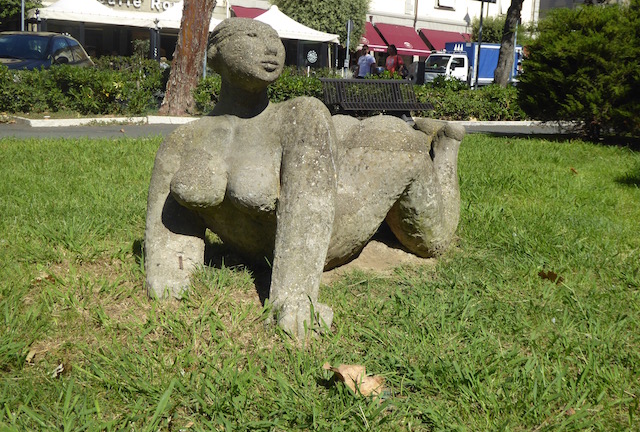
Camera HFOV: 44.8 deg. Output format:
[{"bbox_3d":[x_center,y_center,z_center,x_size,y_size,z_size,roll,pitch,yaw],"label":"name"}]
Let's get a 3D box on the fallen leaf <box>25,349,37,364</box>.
[{"bbox_3d":[-1.059,0.516,2.840,0.040,0.025,0.060,6,12,20],"label":"fallen leaf"}]

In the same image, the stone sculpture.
[{"bbox_3d":[0.063,-0.300,4.047,0.870,1.290,1.750,9,13,31],"label":"stone sculpture"}]

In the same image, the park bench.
[{"bbox_3d":[0.955,-1.836,12.900,1.800,0.820,0.650,-5,13,-34],"label":"park bench"}]

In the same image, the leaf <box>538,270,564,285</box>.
[{"bbox_3d":[1.252,0.335,4.200,0.140,0.035,0.110,2,11,0],"label":"leaf"}]

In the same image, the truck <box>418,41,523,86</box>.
[{"bbox_3d":[7.554,-7.401,39.500,5.600,2.750,2.050,-6,14,-36],"label":"truck"}]

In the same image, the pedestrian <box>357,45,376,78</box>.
[{"bbox_3d":[1.220,-3.656,20.500,0.500,1.720,0.360,3,11,5],"label":"pedestrian"}]

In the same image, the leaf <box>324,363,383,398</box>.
[{"bbox_3d":[0.117,0.576,2.720,0.200,0.065,0.140,2,11,0],"label":"leaf"}]

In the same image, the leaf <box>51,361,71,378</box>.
[{"bbox_3d":[-0.923,0.545,2.750,0.060,0.030,0.070,9,13,29],"label":"leaf"}]

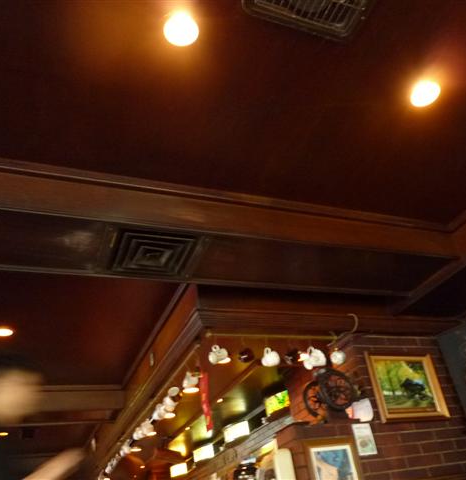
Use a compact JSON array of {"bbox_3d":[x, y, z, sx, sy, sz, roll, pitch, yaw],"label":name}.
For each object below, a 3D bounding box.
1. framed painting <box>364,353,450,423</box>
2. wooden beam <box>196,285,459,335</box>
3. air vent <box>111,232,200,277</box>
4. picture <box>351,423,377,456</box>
[{"bbox_3d":[0.985,0.838,2.635,0.473,0.377,0.035,6,-35,-22],"label":"framed painting"},{"bbox_3d":[0.622,0.452,2.733,1.780,0.272,0.130,6,-35,-22],"label":"wooden beam"},{"bbox_3d":[-0.322,0.049,1.855,0.310,0.040,0.312,6,-35,-22],"label":"air vent"},{"bbox_3d":[0.670,1.022,2.363,0.109,0.147,0.015,6,-35,-22],"label":"picture"}]

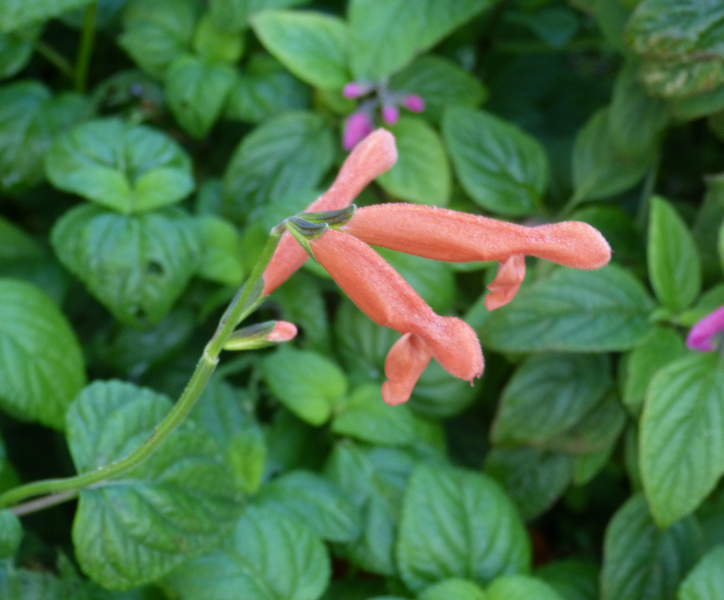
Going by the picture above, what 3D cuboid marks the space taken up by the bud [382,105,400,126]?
[{"bbox_3d":[0.007,-0.046,0.585,0.004,0.006,0.005,-1,28,-3],"label":"bud"}]

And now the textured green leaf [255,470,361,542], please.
[{"bbox_3d":[-0.014,0.050,0.580,0.028,0.006,0.021,25,54,12],"label":"textured green leaf"}]

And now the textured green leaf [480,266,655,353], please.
[{"bbox_3d":[0.043,0.002,0.495,0.037,0.005,0.020,-9,60,-5],"label":"textured green leaf"}]

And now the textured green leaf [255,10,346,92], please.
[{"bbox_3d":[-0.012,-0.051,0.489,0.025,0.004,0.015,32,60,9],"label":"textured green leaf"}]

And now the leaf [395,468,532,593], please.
[{"bbox_3d":[0.024,0.054,0.565,0.032,0.008,0.034,-8,60,-4],"label":"leaf"}]

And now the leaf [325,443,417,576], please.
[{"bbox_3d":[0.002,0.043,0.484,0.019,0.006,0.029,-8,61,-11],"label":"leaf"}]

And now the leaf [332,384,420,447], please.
[{"bbox_3d":[0.003,0.027,0.570,0.022,0.006,0.017,18,50,12],"label":"leaf"}]

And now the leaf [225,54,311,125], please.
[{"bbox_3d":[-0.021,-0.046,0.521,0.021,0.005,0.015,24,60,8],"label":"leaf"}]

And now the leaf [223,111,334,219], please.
[{"bbox_3d":[-0.018,-0.028,0.500,0.021,0.006,0.027,27,72,17],"label":"leaf"}]

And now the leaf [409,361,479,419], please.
[{"bbox_3d":[0.020,0.021,0.600,0.022,0.006,0.019,13,58,8],"label":"leaf"}]

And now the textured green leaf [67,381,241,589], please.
[{"bbox_3d":[-0.044,0.040,0.510,0.041,0.010,0.044,-20,64,21],"label":"textured green leaf"}]

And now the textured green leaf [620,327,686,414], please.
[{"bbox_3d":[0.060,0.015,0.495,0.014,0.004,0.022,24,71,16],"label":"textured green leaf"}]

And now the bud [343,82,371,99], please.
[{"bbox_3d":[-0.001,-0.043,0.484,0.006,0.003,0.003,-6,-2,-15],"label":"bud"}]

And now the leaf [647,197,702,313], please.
[{"bbox_3d":[0.076,-0.011,0.580,0.013,0.005,0.030,-13,69,11],"label":"leaf"}]

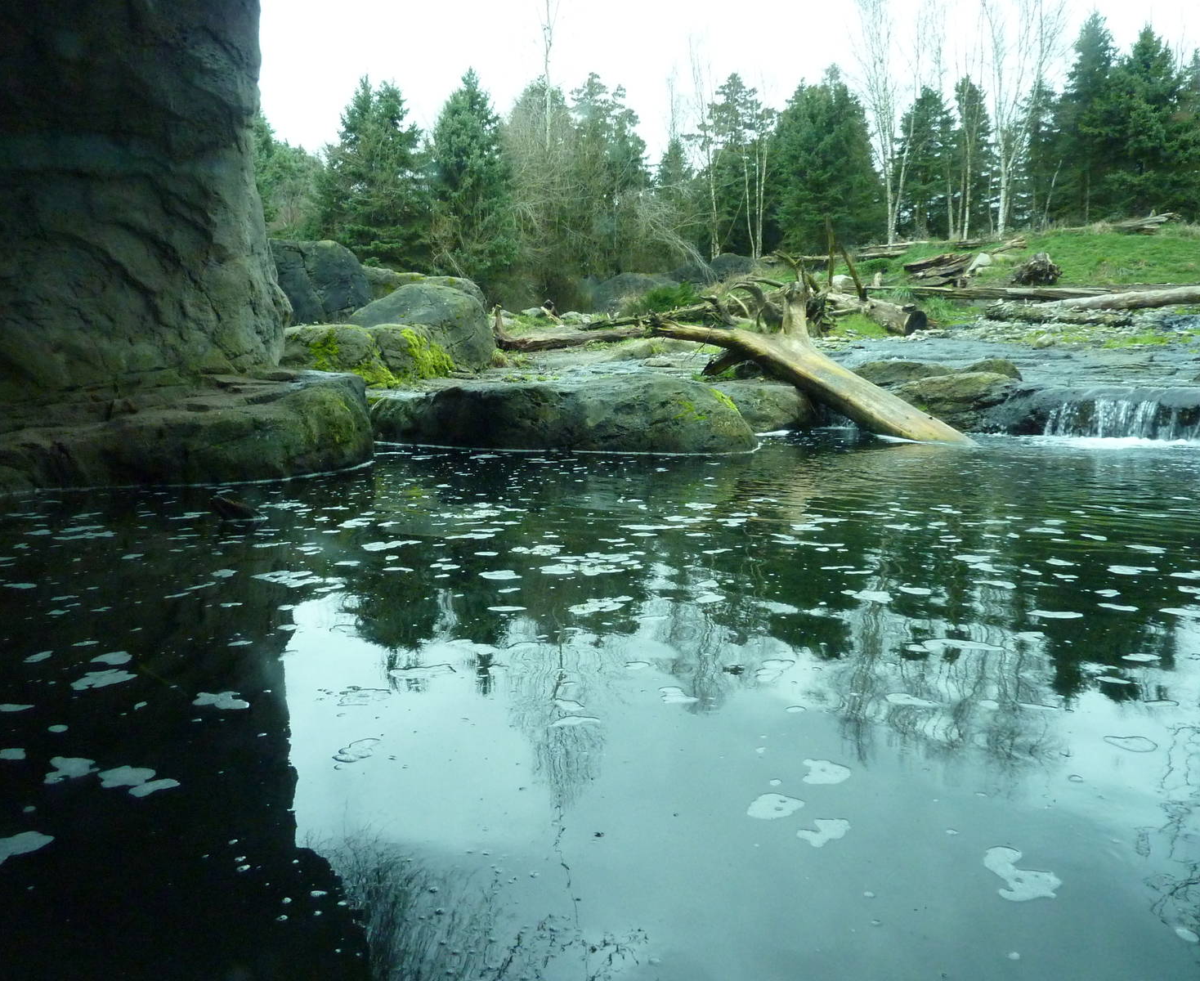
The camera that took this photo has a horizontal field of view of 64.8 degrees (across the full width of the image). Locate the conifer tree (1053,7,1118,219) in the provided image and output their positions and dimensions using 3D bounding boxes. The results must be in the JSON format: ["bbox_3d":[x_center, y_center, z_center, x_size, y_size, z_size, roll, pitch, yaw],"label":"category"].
[{"bbox_3d":[18.109,-13.784,35.448,2.500,7.500,2.500,-1,8,0],"label":"conifer tree"}]

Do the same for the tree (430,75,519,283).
[{"bbox_3d":[-4.418,-10.561,32.864,3.124,7.739,3.124,-2,8,-7],"label":"tree"}]

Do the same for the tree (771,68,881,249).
[{"bbox_3d":[8.429,-12.105,35.197,4.110,6.924,4.110,1,8,13],"label":"tree"}]

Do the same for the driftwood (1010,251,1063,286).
[{"bbox_3d":[12.657,-6.431,27.402,1.513,0.957,1.200,3,9,24],"label":"driftwood"}]

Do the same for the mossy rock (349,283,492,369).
[{"bbox_3d":[-3.313,-3.091,18.038,2.700,1.700,2.100,-1,8,0],"label":"mossy rock"}]

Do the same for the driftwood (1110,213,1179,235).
[{"bbox_3d":[19.302,-9.484,33.455,2.787,0.450,0.700,-11,10,-15],"label":"driftwood"}]

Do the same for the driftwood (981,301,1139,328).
[{"bbox_3d":[11.138,-4.258,23.003,3.214,0.420,0.500,9,11,23],"label":"driftwood"}]

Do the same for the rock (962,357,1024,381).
[{"bbox_3d":[5.752,-1.765,13.902,0.850,0.420,0.700,-1,8,0],"label":"rock"}]

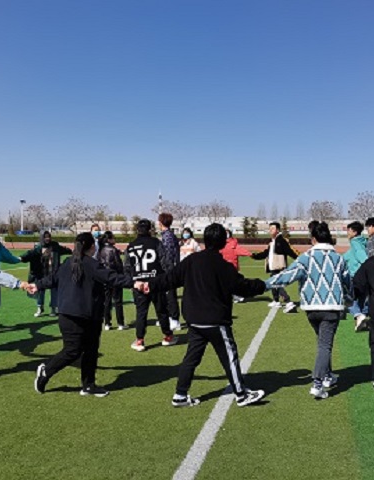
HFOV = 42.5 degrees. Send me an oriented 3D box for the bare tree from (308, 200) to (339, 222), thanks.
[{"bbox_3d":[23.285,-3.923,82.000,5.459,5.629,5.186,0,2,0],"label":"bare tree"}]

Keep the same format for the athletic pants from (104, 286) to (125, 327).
[{"bbox_3d":[-1.192,0.986,7.900,0.400,0.880,0.300,1,2,30],"label":"athletic pants"}]

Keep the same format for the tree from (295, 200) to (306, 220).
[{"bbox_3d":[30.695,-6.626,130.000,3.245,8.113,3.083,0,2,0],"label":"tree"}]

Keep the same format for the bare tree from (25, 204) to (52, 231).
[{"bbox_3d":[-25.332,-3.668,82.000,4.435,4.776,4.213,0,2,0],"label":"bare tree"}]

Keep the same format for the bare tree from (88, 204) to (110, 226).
[{"bbox_3d":[-16.562,-3.448,89.934,4.100,6.200,4.100,0,1,0],"label":"bare tree"}]

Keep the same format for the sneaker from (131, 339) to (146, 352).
[{"bbox_3d":[-0.672,1.410,6.519,0.100,0.120,0.280,0,1,-23],"label":"sneaker"}]

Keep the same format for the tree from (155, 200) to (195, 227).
[{"bbox_3d":[-2.176,-3.483,83.930,7.000,6.600,6.500,0,1,0],"label":"tree"}]

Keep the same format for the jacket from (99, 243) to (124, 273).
[{"bbox_3d":[-1.233,0.386,7.900,0.480,0.640,0.320,1,2,30],"label":"jacket"}]

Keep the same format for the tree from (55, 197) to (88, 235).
[{"bbox_3d":[-19.055,-4.036,80.000,5.658,6.407,5.375,0,2,0],"label":"tree"}]

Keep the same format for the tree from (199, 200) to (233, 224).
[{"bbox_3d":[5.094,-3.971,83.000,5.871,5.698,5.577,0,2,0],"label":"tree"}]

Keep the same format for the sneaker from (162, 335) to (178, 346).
[{"bbox_3d":[-0.243,1.405,6.789,0.100,0.120,0.280,1,1,30],"label":"sneaker"}]

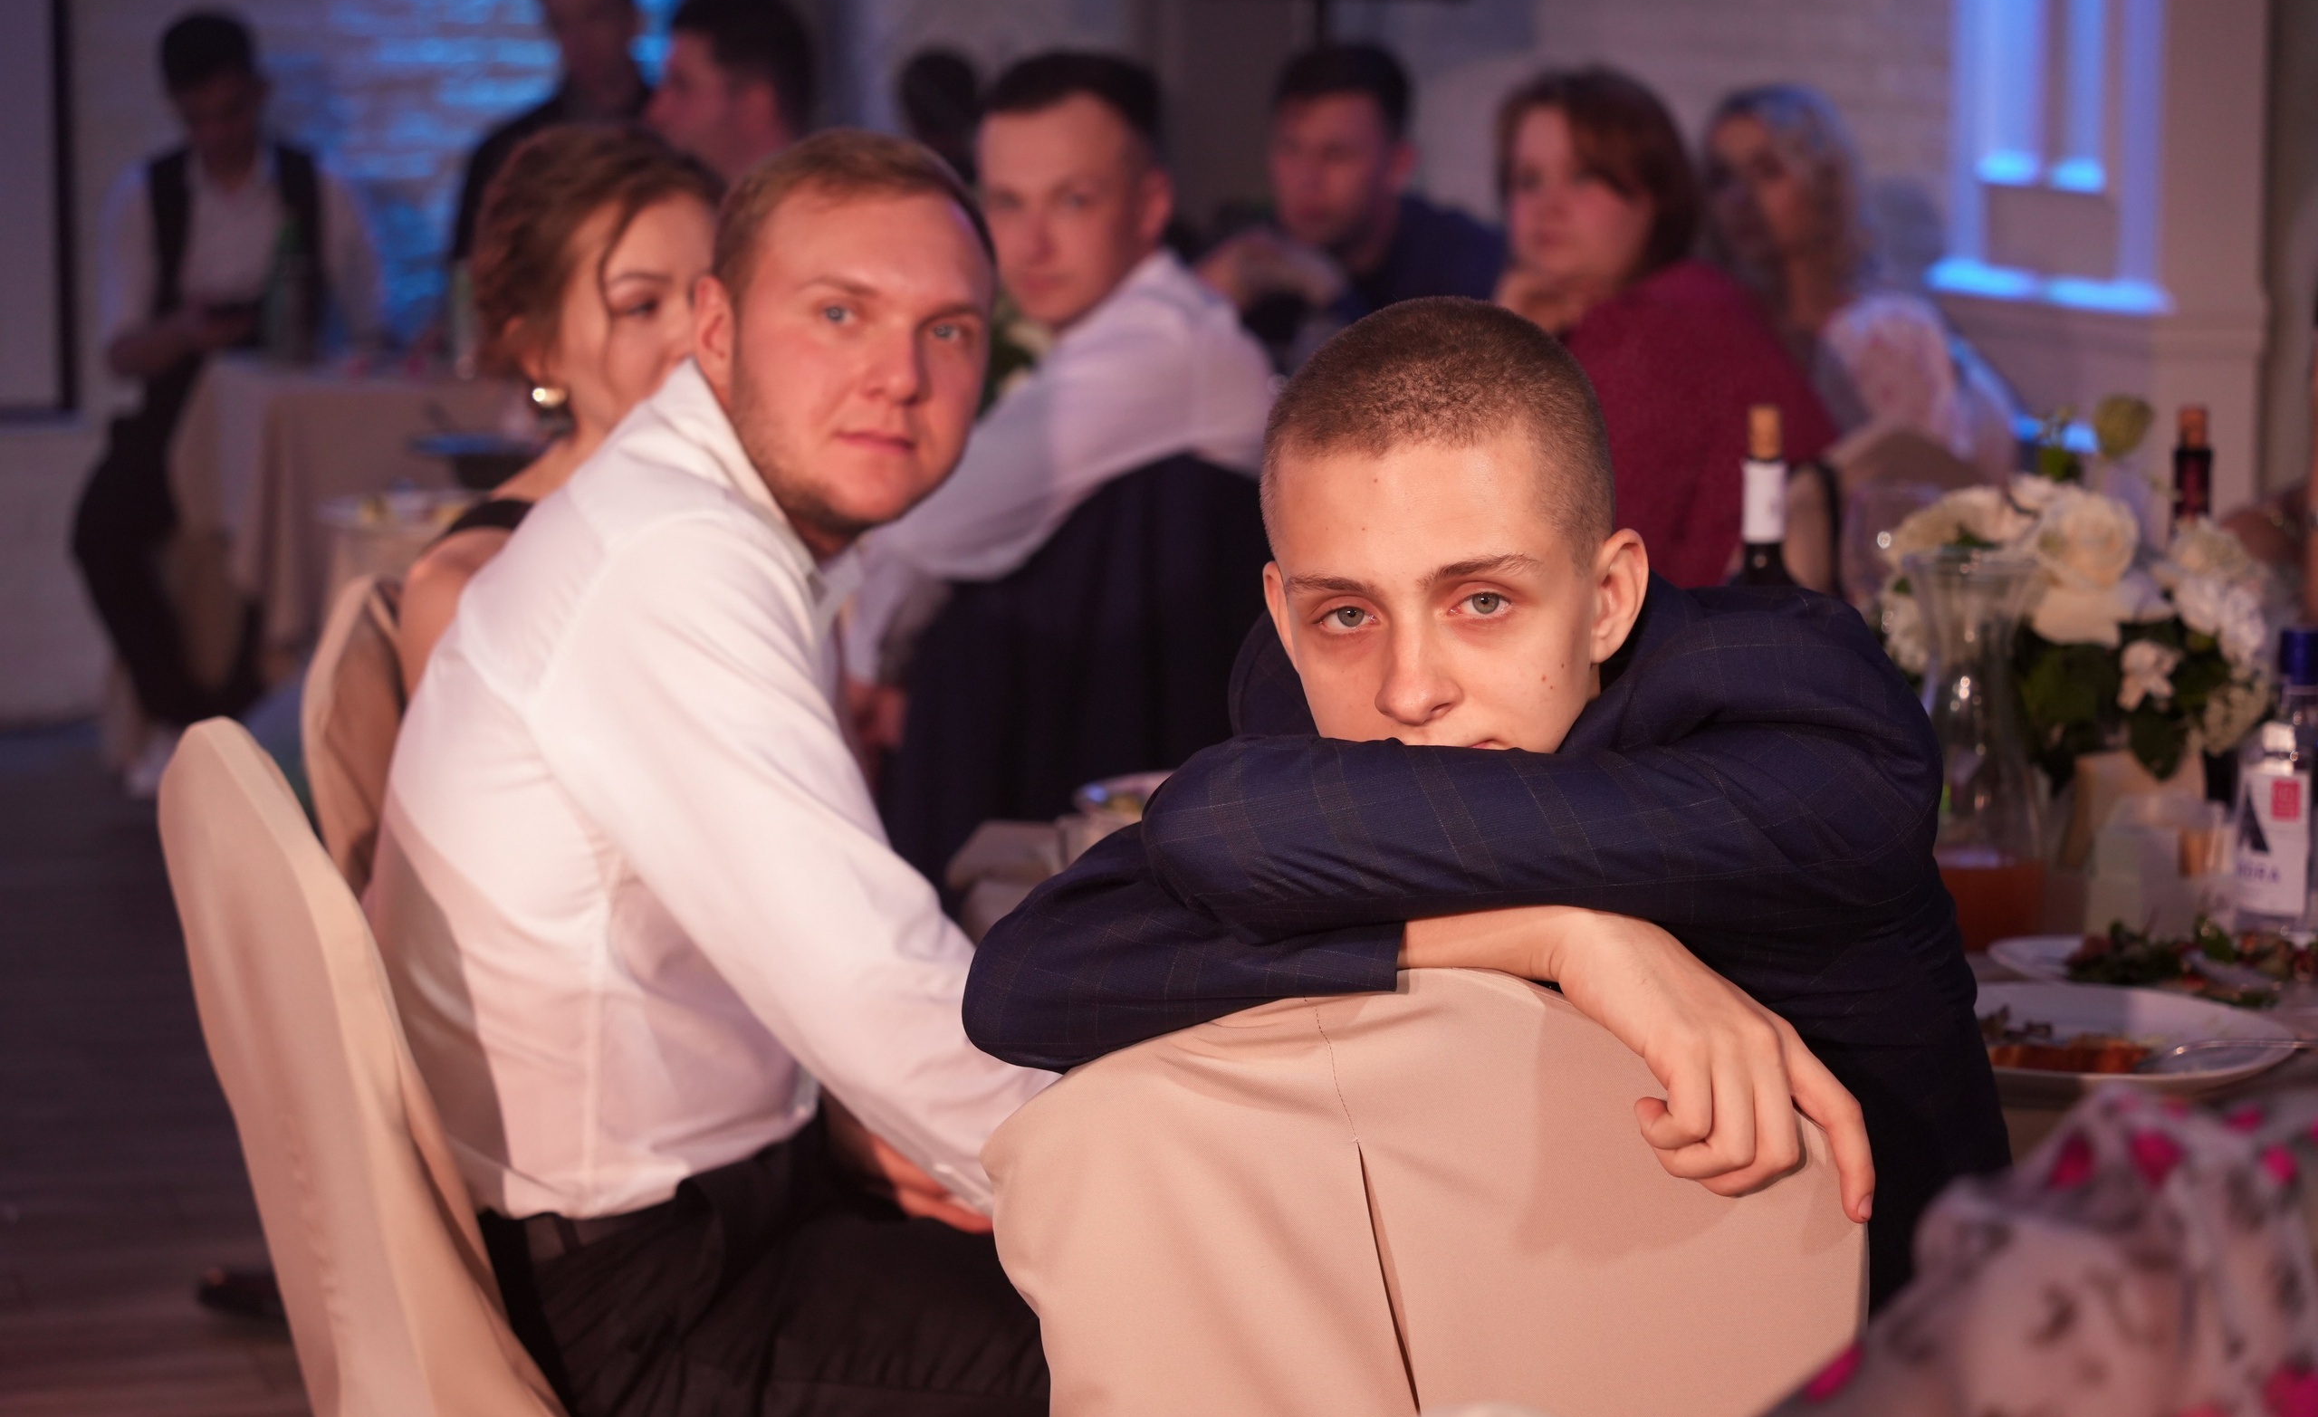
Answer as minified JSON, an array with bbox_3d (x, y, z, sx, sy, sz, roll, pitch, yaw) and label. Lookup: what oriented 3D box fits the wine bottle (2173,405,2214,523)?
[{"bbox_3d":[0.813,-0.074,4.072,0.075,0.330,0.075,0,7,0],"label":"wine bottle"}]

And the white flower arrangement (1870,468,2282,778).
[{"bbox_3d":[0.679,-0.024,3.803,0.300,0.290,0.290,0,7,0],"label":"white flower arrangement"}]

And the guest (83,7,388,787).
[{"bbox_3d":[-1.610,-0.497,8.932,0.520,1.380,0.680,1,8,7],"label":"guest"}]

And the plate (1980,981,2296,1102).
[{"bbox_3d":[0.551,0.203,3.106,0.260,0.030,0.260,0,7,0],"label":"plate"}]

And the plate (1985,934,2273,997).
[{"bbox_3d":[0.662,0.169,3.372,0.235,0.030,0.235,0,7,0],"label":"plate"}]

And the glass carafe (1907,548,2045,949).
[{"bbox_3d":[0.564,0.028,3.547,0.098,0.264,0.098,0,7,0],"label":"glass carafe"}]

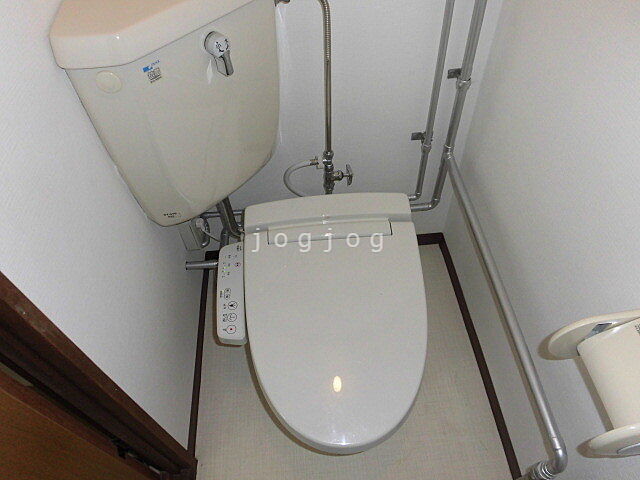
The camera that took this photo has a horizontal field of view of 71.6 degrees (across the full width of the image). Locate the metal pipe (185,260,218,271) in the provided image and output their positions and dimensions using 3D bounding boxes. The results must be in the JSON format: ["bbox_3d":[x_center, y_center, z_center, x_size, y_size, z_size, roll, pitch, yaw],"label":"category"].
[{"bbox_3d":[-0.353,0.081,1.371,0.126,0.027,0.027,-6,52,0],"label":"metal pipe"}]

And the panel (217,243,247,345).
[{"bbox_3d":[-0.206,0.125,1.068,0.067,0.042,0.261,-6,52,0],"label":"panel"}]

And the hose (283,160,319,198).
[{"bbox_3d":[-0.048,-0.151,1.216,0.105,0.151,0.060,-6,52,0],"label":"hose"}]

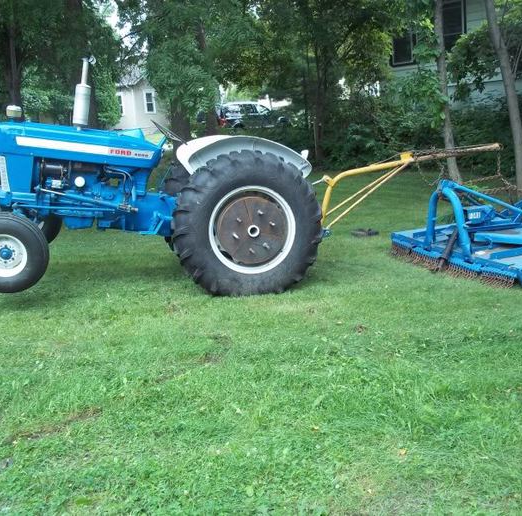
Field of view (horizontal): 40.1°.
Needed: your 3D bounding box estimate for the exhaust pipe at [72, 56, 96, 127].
[{"bbox_3d":[-1.706,-1.582,6.861,0.180,0.660,0.150,2,11,-12],"label":"exhaust pipe"}]

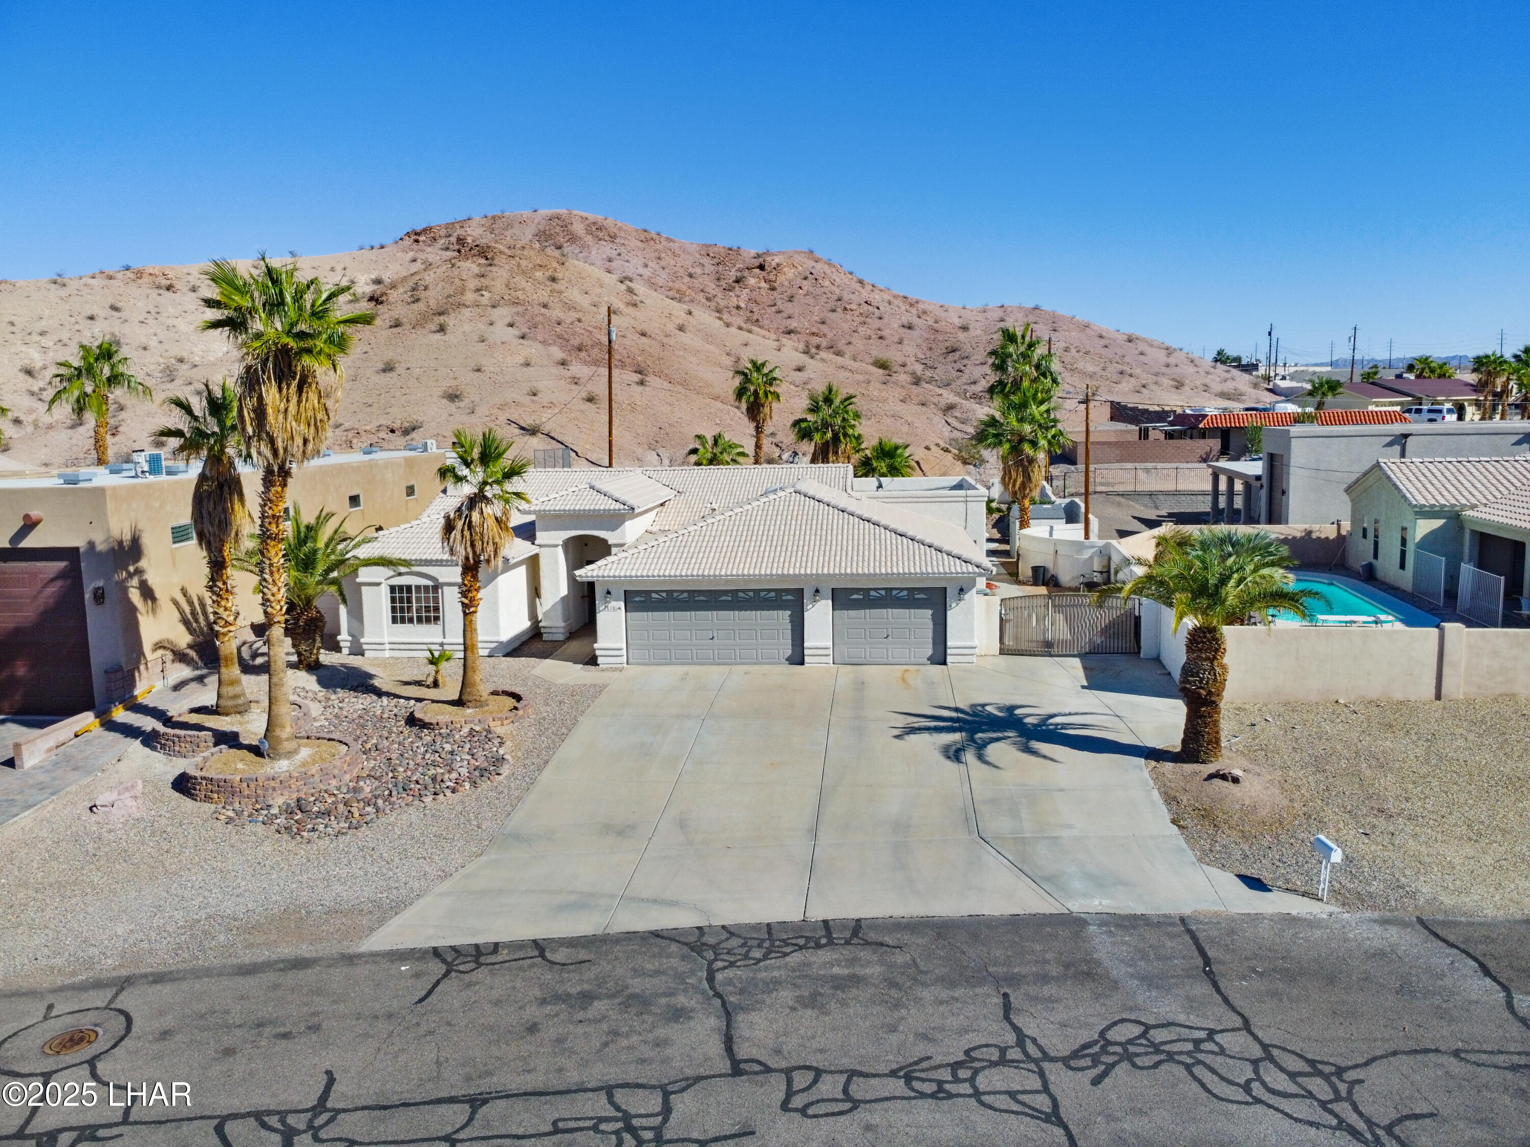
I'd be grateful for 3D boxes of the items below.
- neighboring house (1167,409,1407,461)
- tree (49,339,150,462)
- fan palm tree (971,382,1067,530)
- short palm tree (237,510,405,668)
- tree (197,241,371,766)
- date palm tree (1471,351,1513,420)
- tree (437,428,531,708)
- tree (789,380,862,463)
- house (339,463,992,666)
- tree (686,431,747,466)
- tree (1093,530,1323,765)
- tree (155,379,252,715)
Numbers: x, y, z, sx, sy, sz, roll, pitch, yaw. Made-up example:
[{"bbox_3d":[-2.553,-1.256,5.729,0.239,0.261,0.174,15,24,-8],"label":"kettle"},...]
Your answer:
[{"bbox_3d":[40.483,-11.025,83.435,15.150,3.430,9.500,0,8,5],"label":"neighboring house"},{"bbox_3d":[-29.717,-5.386,47.936,4.168,10.119,4.168,0,9,5],"label":"tree"},{"bbox_3d":[10.756,-4.081,44.914,4.080,7.860,4.080,-1,8,0],"label":"fan palm tree"},{"bbox_3d":[-12.345,0.347,29.623,4.780,4.470,4.780,-1,8,0],"label":"short palm tree"},{"bbox_3d":[-9.177,-1.151,21.106,3.184,9.989,3.184,0,9,5],"label":"tree"},{"bbox_3d":[71.579,-18.247,104.747,3.769,6.928,3.769,0,9,5],"label":"date palm tree"},{"bbox_3d":[-6.686,-0.159,25.726,2.260,6.660,2.260,-1,8,0],"label":"tree"},{"bbox_3d":[3.078,-5.816,52.656,3.541,7.184,3.541,0,9,5],"label":"tree"},{"bbox_3d":[-2.076,-1.113,36.611,19.900,4.900,17.500,0,9,5],"label":"house"},{"bbox_3d":[-2.374,-4.467,52.902,2.970,5.260,2.970,-1,8,0],"label":"tree"},{"bbox_3d":[9.014,1.475,21.667,4.540,4.690,4.540,-1,8,0],"label":"tree"},{"bbox_3d":[-12.291,-0.505,24.100,2.452,7.689,2.452,0,9,5],"label":"tree"}]

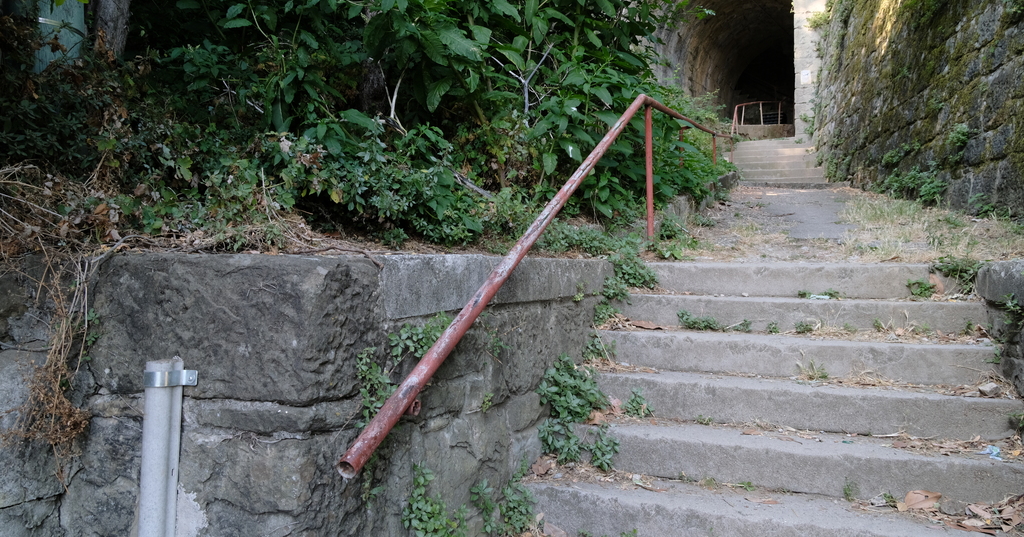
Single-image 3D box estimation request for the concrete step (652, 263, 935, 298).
[{"bbox_3d":[1.361,0.073,3.730,1.349,0.170,0.300,0,-2,25],"label":"concrete step"}]

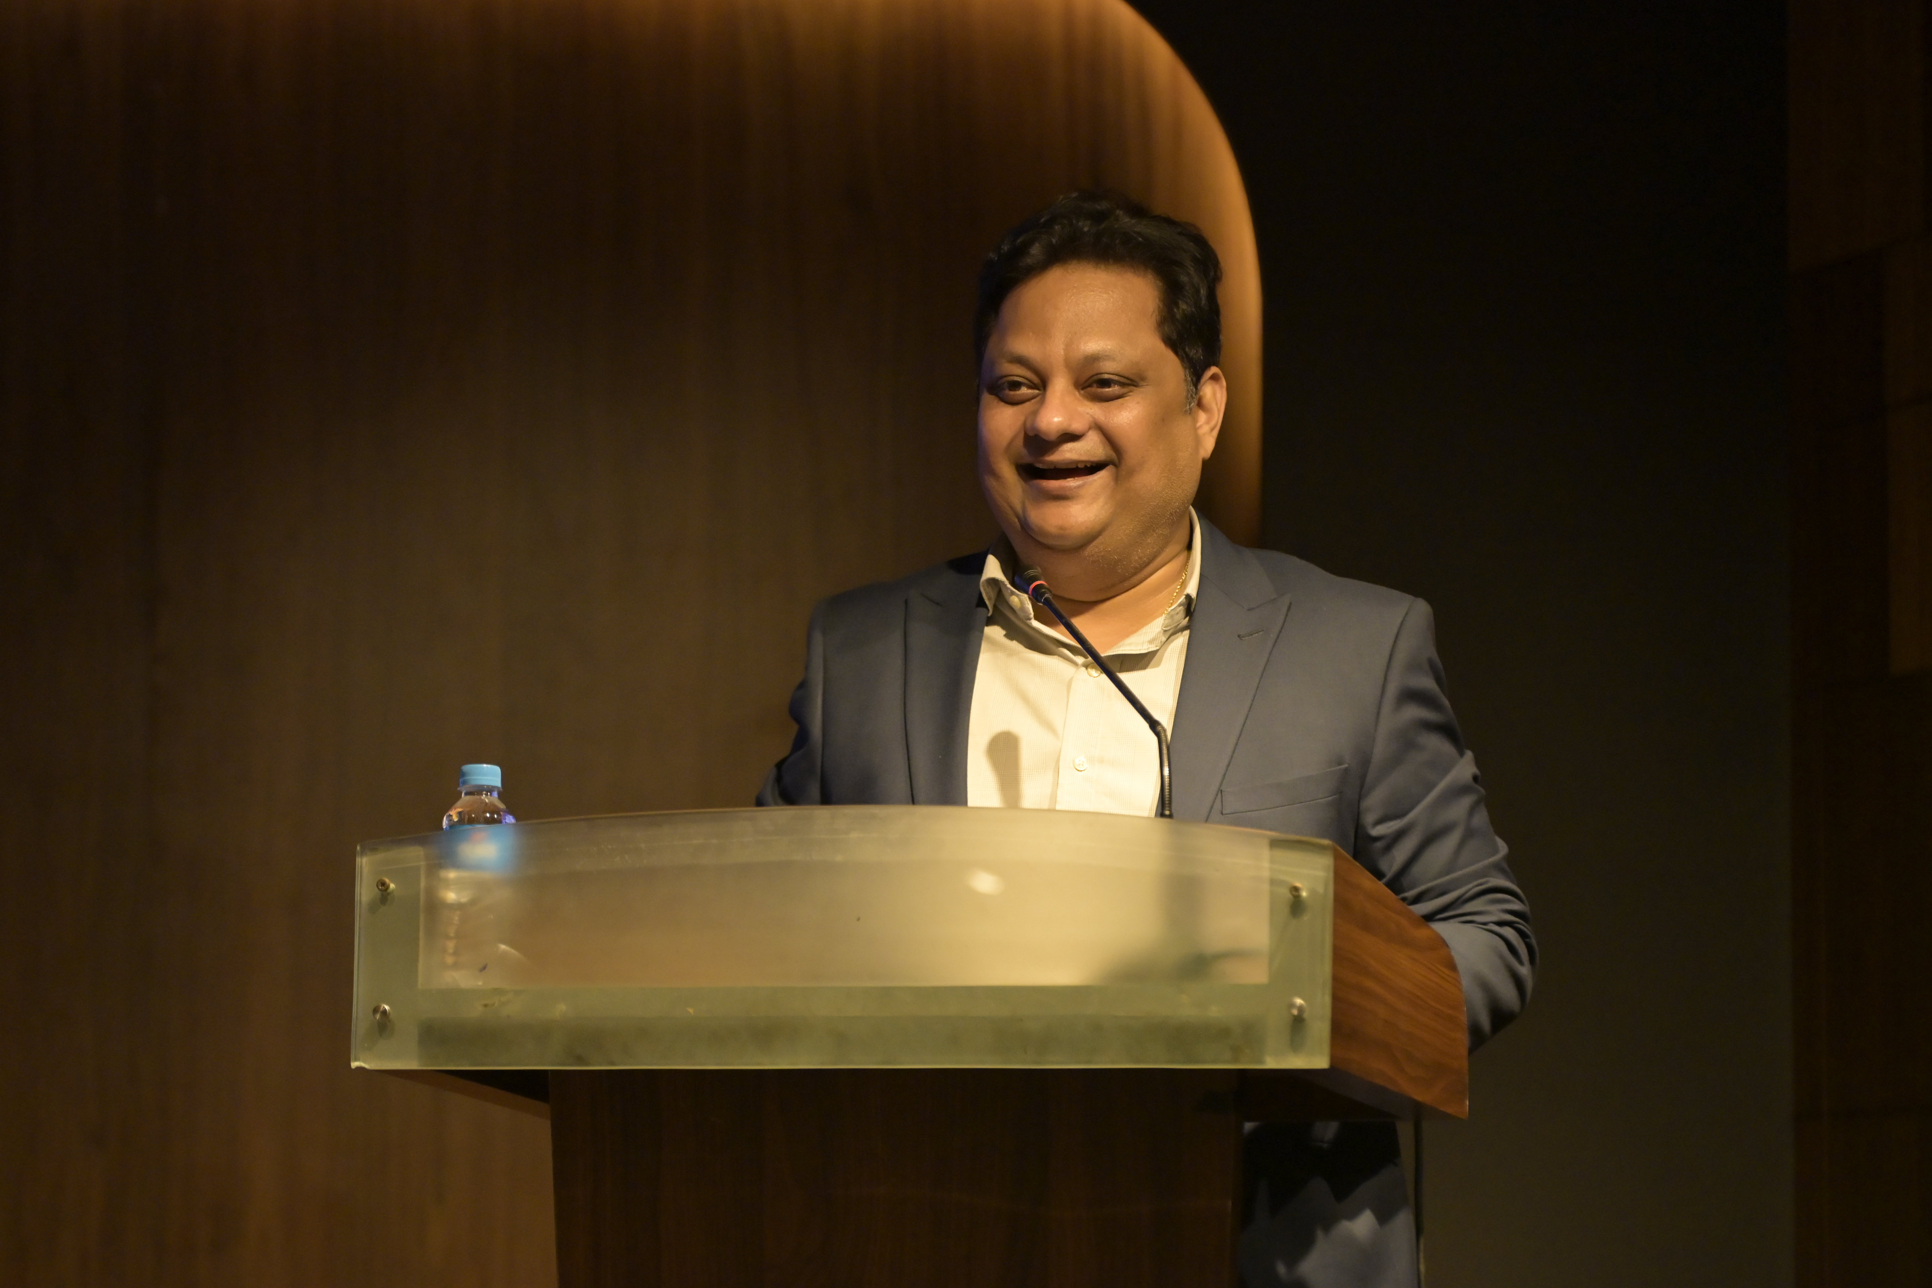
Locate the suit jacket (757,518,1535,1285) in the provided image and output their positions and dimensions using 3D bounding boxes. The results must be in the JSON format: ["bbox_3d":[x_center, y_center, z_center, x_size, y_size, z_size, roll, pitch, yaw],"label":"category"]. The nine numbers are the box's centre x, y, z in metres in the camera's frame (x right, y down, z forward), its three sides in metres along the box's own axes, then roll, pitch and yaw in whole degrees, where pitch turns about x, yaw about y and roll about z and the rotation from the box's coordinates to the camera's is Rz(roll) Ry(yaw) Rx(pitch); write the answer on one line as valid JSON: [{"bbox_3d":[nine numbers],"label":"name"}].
[{"bbox_3d":[0.125,0.280,6.100,0.550,0.750,0.400,-1,-8,14],"label":"suit jacket"}]

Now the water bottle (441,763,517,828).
[{"bbox_3d":[-0.337,0.166,5.760,0.054,0.165,0.054,1,-7,0],"label":"water bottle"}]

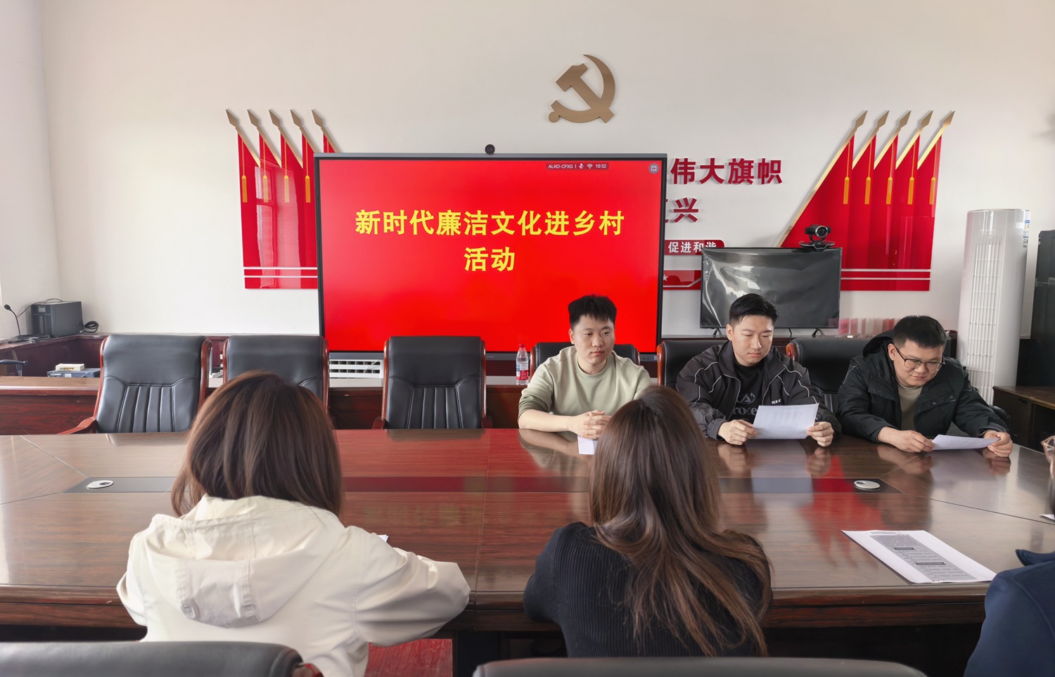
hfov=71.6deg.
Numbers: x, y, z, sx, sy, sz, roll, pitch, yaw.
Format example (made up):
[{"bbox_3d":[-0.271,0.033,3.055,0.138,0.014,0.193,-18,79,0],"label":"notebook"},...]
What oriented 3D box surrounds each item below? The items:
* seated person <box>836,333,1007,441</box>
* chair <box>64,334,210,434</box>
[{"bbox_3d":[1.486,0.499,2.996,0.620,1.230,0.800,0,6,0],"label":"seated person"},{"bbox_3d":[-1.904,0.530,3.530,0.630,1.040,0.680,0,6,0],"label":"chair"}]

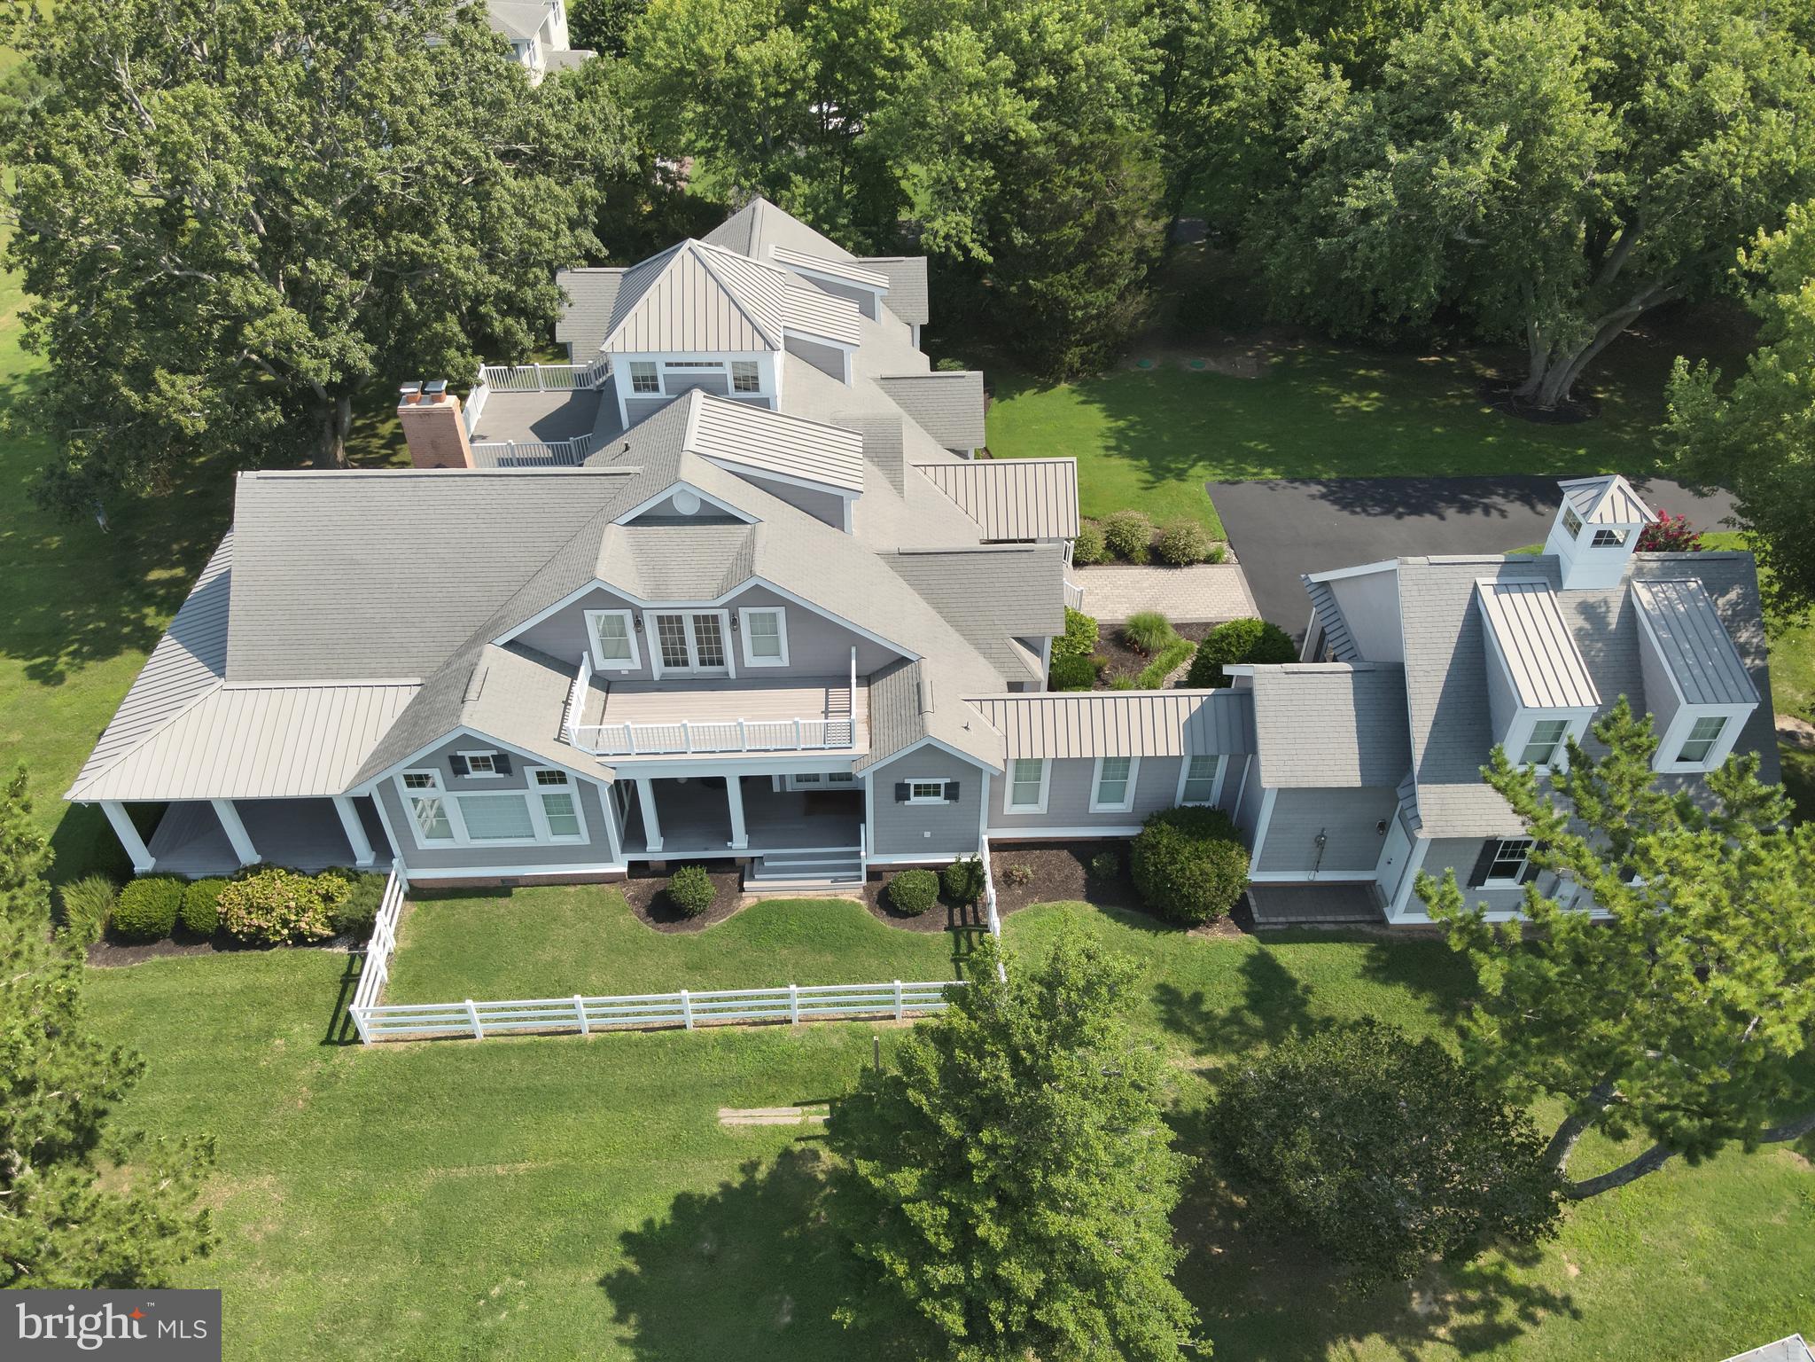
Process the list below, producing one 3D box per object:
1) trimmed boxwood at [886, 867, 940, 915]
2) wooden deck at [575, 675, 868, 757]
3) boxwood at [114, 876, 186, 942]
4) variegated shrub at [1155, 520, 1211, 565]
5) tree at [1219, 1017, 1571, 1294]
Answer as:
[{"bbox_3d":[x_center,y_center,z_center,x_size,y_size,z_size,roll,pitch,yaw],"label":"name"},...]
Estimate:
[{"bbox_3d":[0.144,5.315,31.846,1.370,1.020,1.280,-1,39,-2],"label":"trimmed boxwood"},{"bbox_3d":[-4.336,1.012,31.944,6.750,0.250,3.120,-1,39,-2],"label":"wooden deck"},{"bbox_3d":[-18.387,5.516,30.521,1.497,1.400,1.452,-1,39,-1],"label":"boxwood"},{"bbox_3d":[9.714,-4.857,44.240,1.900,1.480,1.820,-1,39,-2],"label":"variegated shrub"},{"bbox_3d":[8.954,9.088,23.974,6.300,4.900,5.300,-1,39,-2],"label":"tree"}]

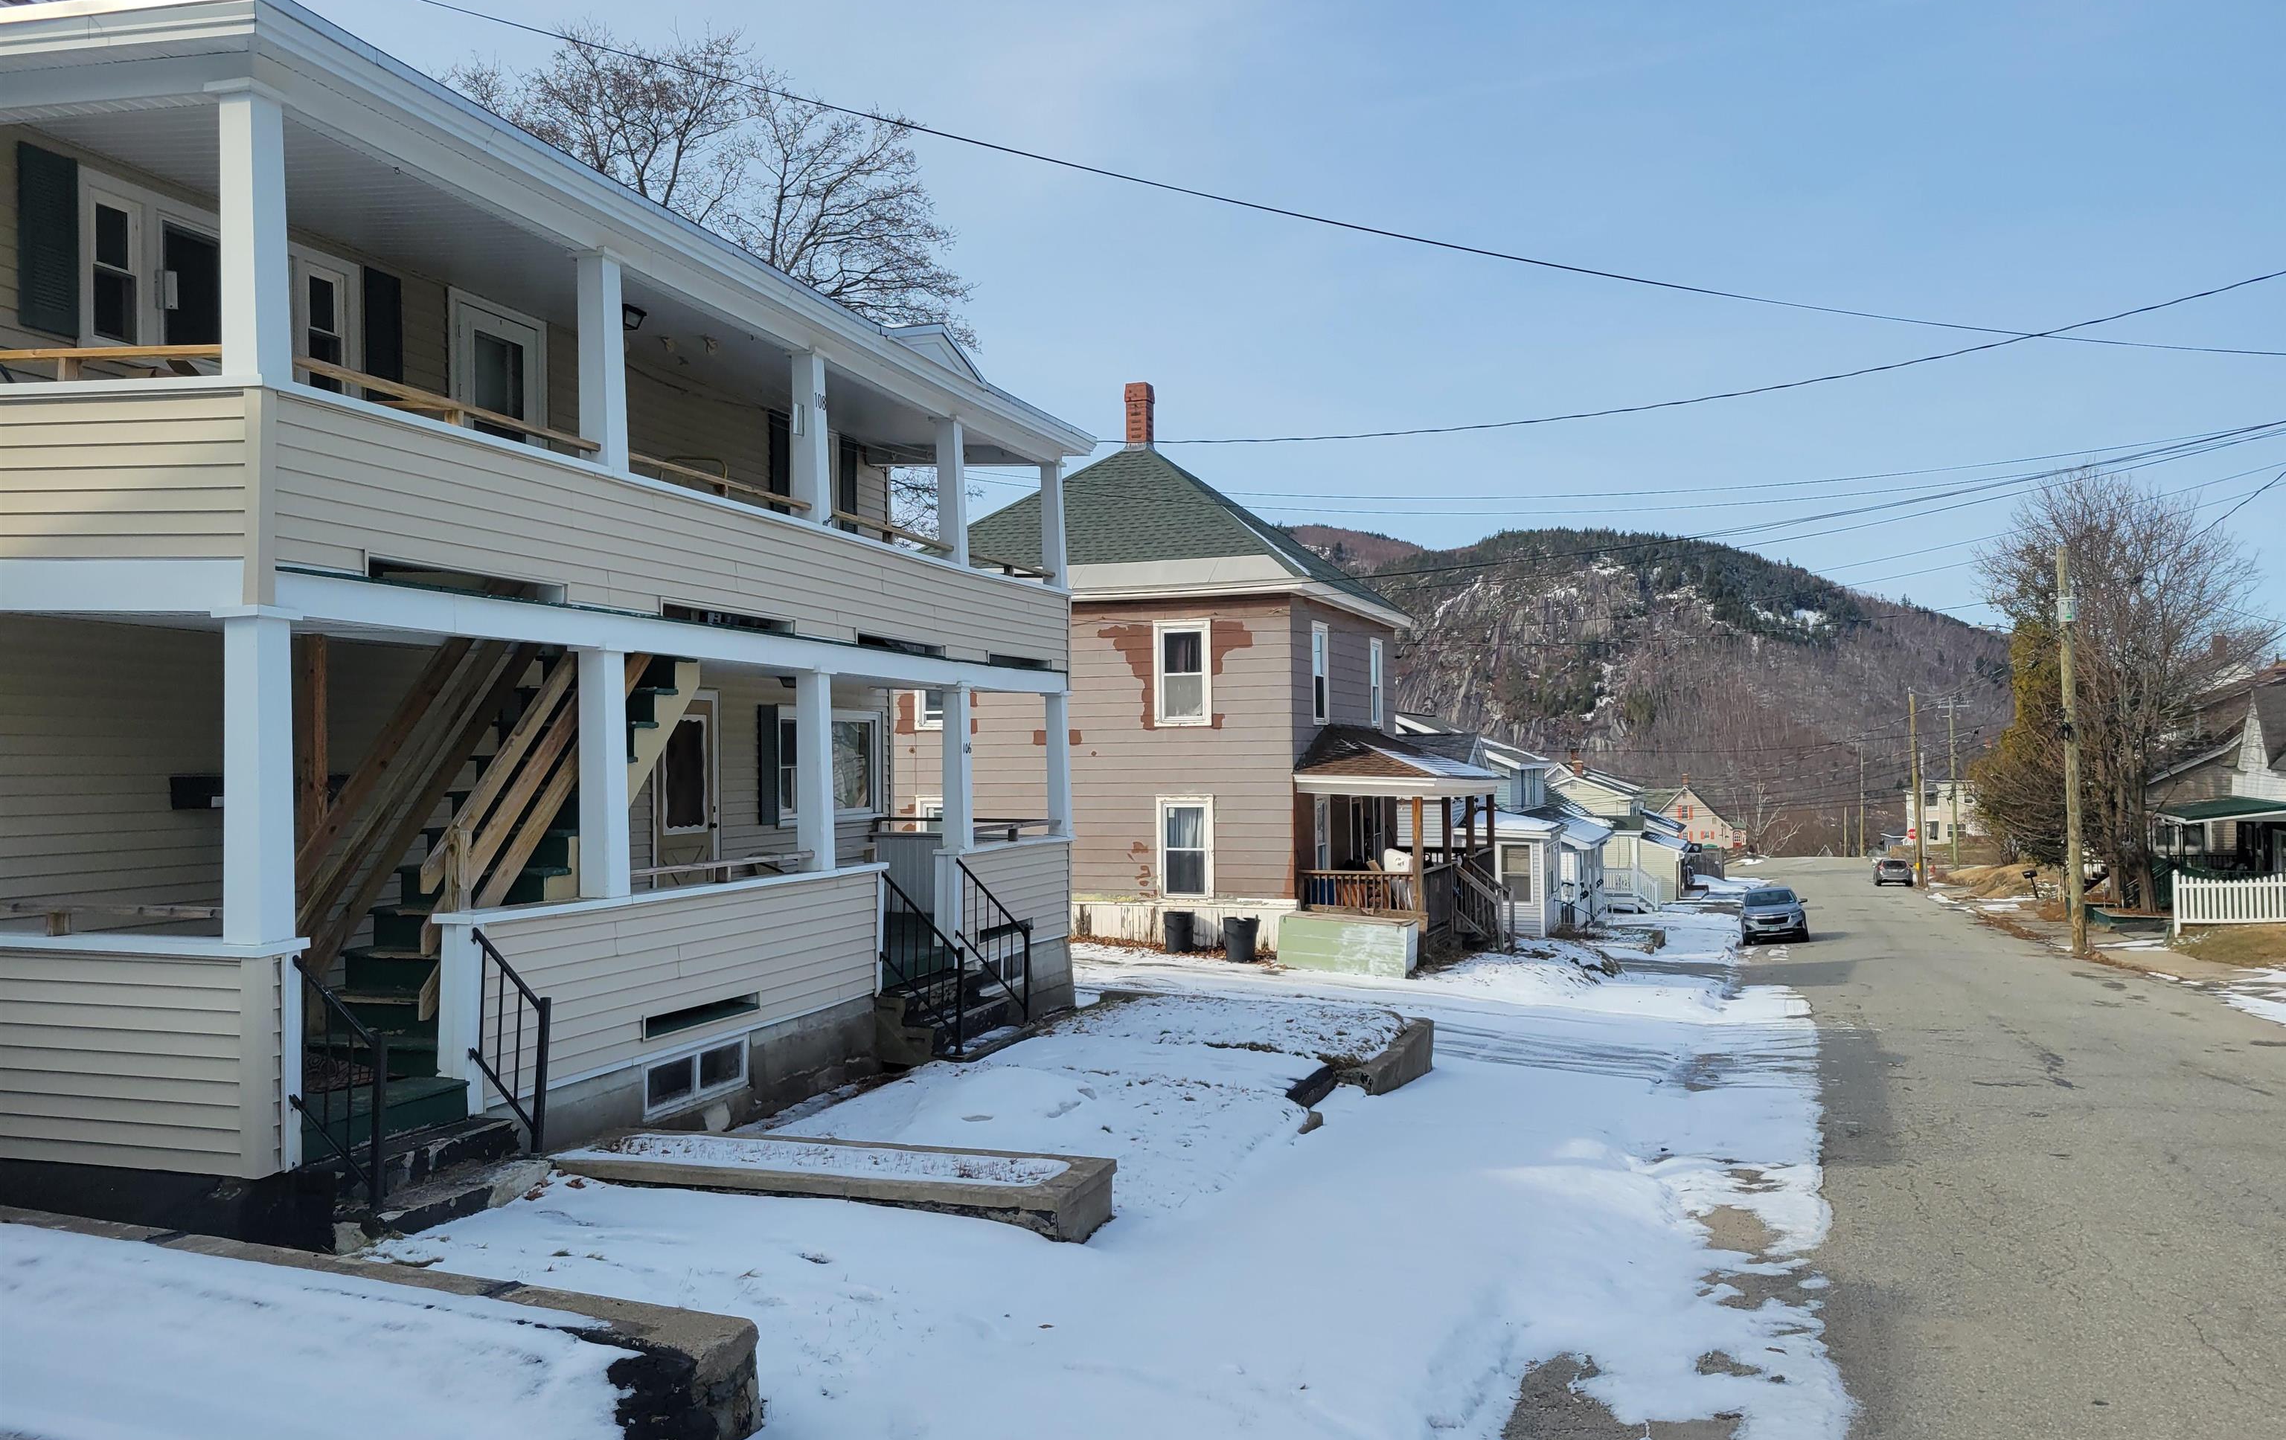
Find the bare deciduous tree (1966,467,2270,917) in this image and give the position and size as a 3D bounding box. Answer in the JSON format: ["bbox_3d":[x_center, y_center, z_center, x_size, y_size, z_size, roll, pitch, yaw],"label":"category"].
[{"bbox_3d":[28.344,-0.901,49.500,7.260,12.670,7.260,-1,-2,20],"label":"bare deciduous tree"}]

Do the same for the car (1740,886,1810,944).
[{"bbox_3d":[18.935,5.839,51.600,1.870,1.670,4.650,-1,-4,20],"label":"car"}]

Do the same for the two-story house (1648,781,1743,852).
[{"bbox_3d":[56.152,9.758,177.000,10.000,7.400,10.000,-1,-1,6],"label":"two-story house"}]

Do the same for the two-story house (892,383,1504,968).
[{"bbox_3d":[0.855,-1.180,31.058,11.240,10.070,8.580,-1,-2,20],"label":"two-story house"}]

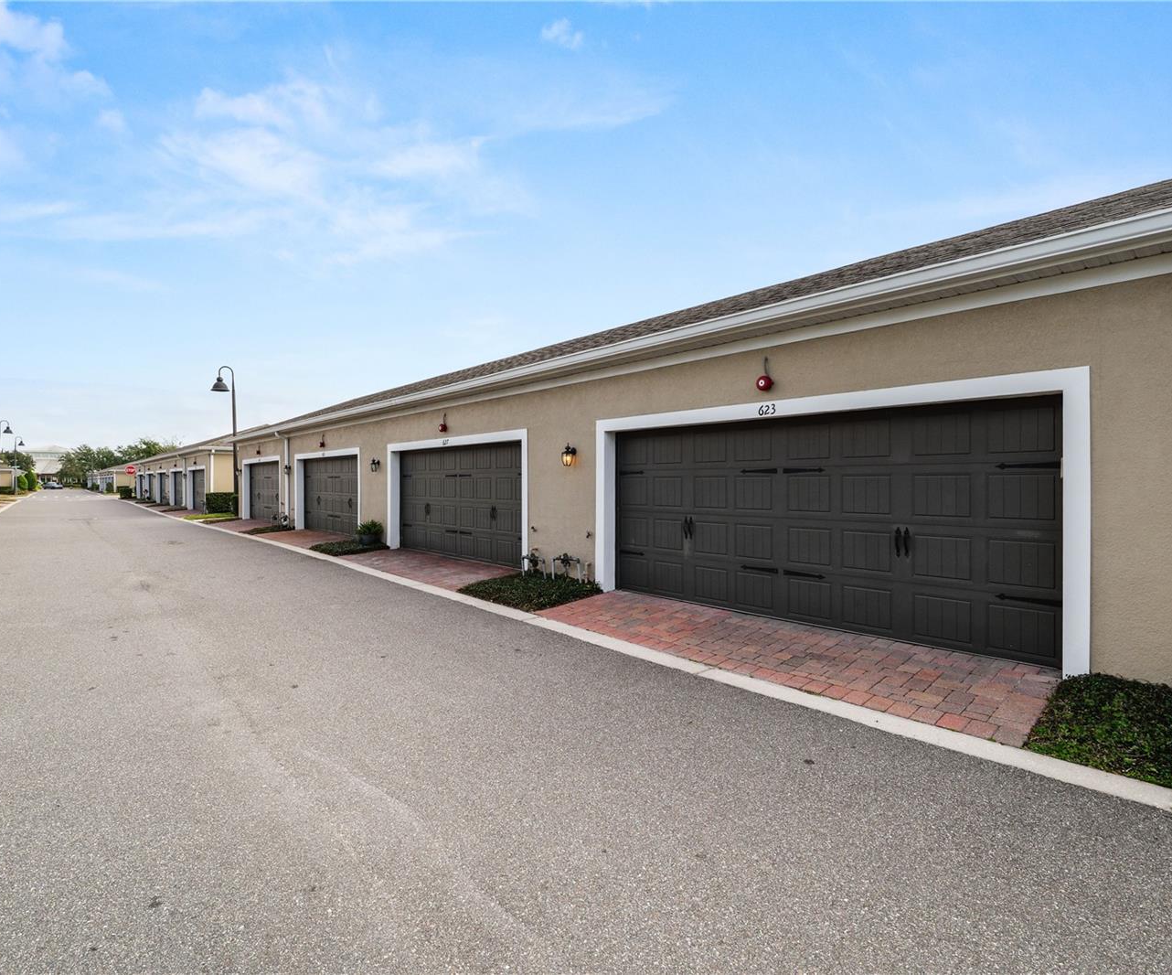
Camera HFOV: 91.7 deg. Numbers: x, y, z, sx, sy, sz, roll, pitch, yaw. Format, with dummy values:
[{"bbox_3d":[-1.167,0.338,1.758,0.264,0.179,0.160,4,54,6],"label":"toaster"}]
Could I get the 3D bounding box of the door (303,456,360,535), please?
[{"bbox_3d":[-7.081,0.249,15.955,0.080,2.140,4.850,0,1,-43],"label":"door"}]

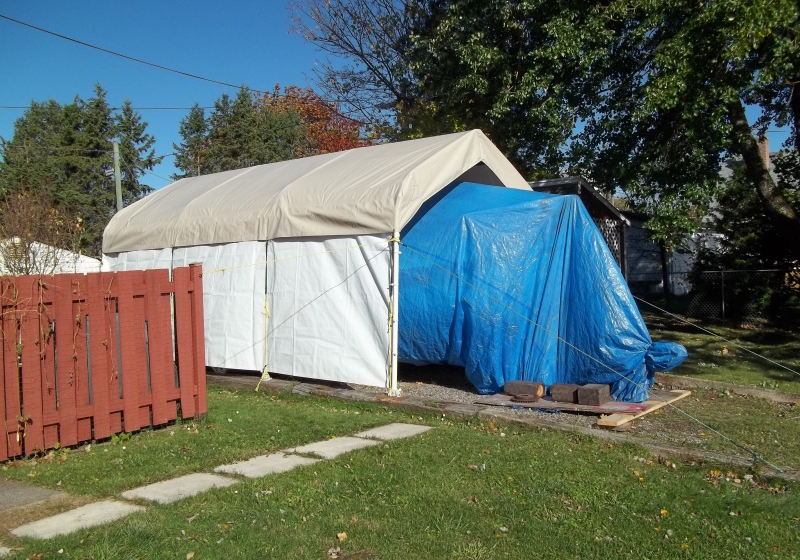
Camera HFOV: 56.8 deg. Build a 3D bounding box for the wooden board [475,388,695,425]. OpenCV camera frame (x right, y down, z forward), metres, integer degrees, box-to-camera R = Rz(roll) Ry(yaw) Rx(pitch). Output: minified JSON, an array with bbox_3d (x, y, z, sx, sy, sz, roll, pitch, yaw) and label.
[{"bbox_3d":[1.732,1.161,7.094,1.508,0.090,1.828,-1,0,36],"label":"wooden board"}]

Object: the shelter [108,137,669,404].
[{"bbox_3d":[-0.553,-0.286,10.014,8.400,2.950,3.050,-1,0,41],"label":"shelter"}]

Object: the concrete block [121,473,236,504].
[{"bbox_3d":[-1.373,1.336,4.666,0.400,0.050,0.600,-1,0,33],"label":"concrete block"}]

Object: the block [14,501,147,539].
[{"bbox_3d":[-1.751,1.338,4.058,0.380,0.050,0.600,-1,0,32],"label":"block"}]

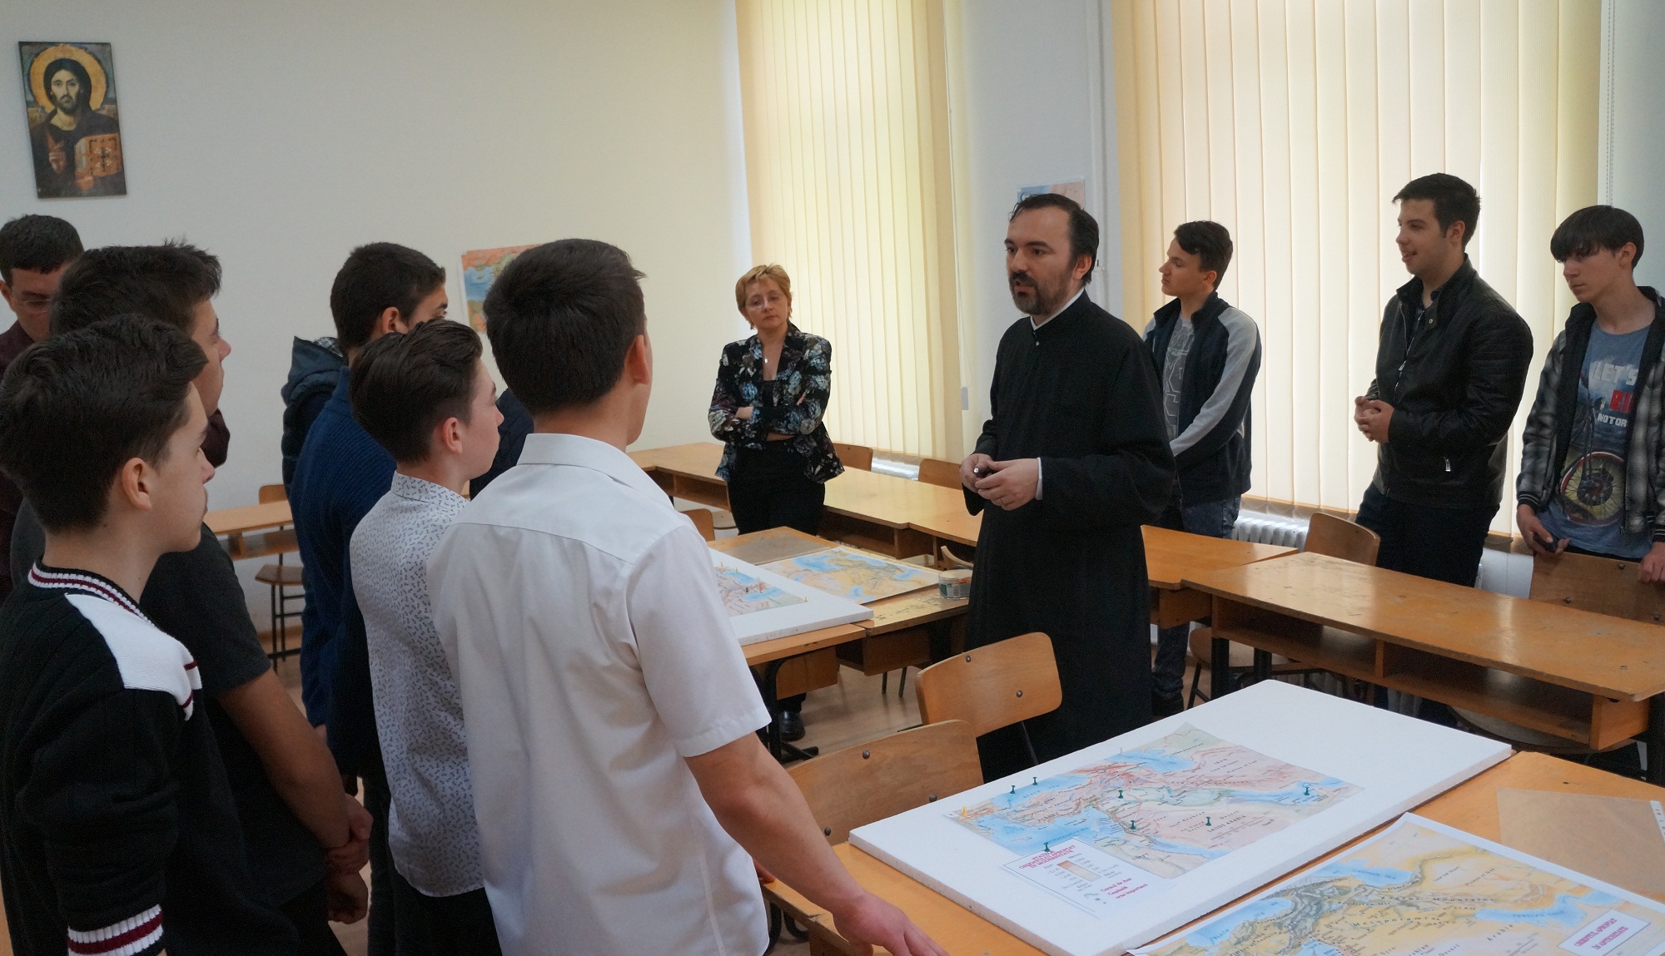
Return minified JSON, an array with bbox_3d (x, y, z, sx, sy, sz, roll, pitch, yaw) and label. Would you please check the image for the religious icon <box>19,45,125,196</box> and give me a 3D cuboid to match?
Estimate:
[{"bbox_3d":[-3.540,-1.673,5.828,0.363,0.698,0.025,-8,9,-29],"label":"religious icon"}]

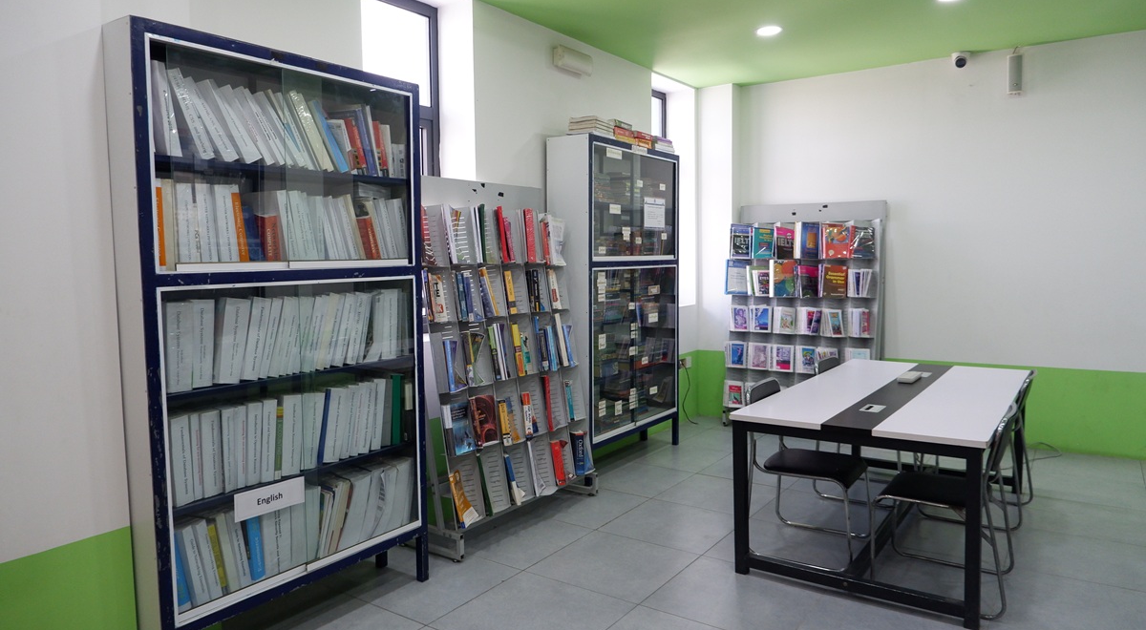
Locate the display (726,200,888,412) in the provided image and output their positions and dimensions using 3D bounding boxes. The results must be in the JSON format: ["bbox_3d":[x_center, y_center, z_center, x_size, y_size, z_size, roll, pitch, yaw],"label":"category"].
[{"bbox_3d":[1.854,0.015,5.912,1.205,1.845,0.440,2,5,35],"label":"display"}]

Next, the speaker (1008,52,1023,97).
[{"bbox_3d":[3.099,-1.692,5.134,0.093,0.263,0.090,2,5,35],"label":"speaker"}]

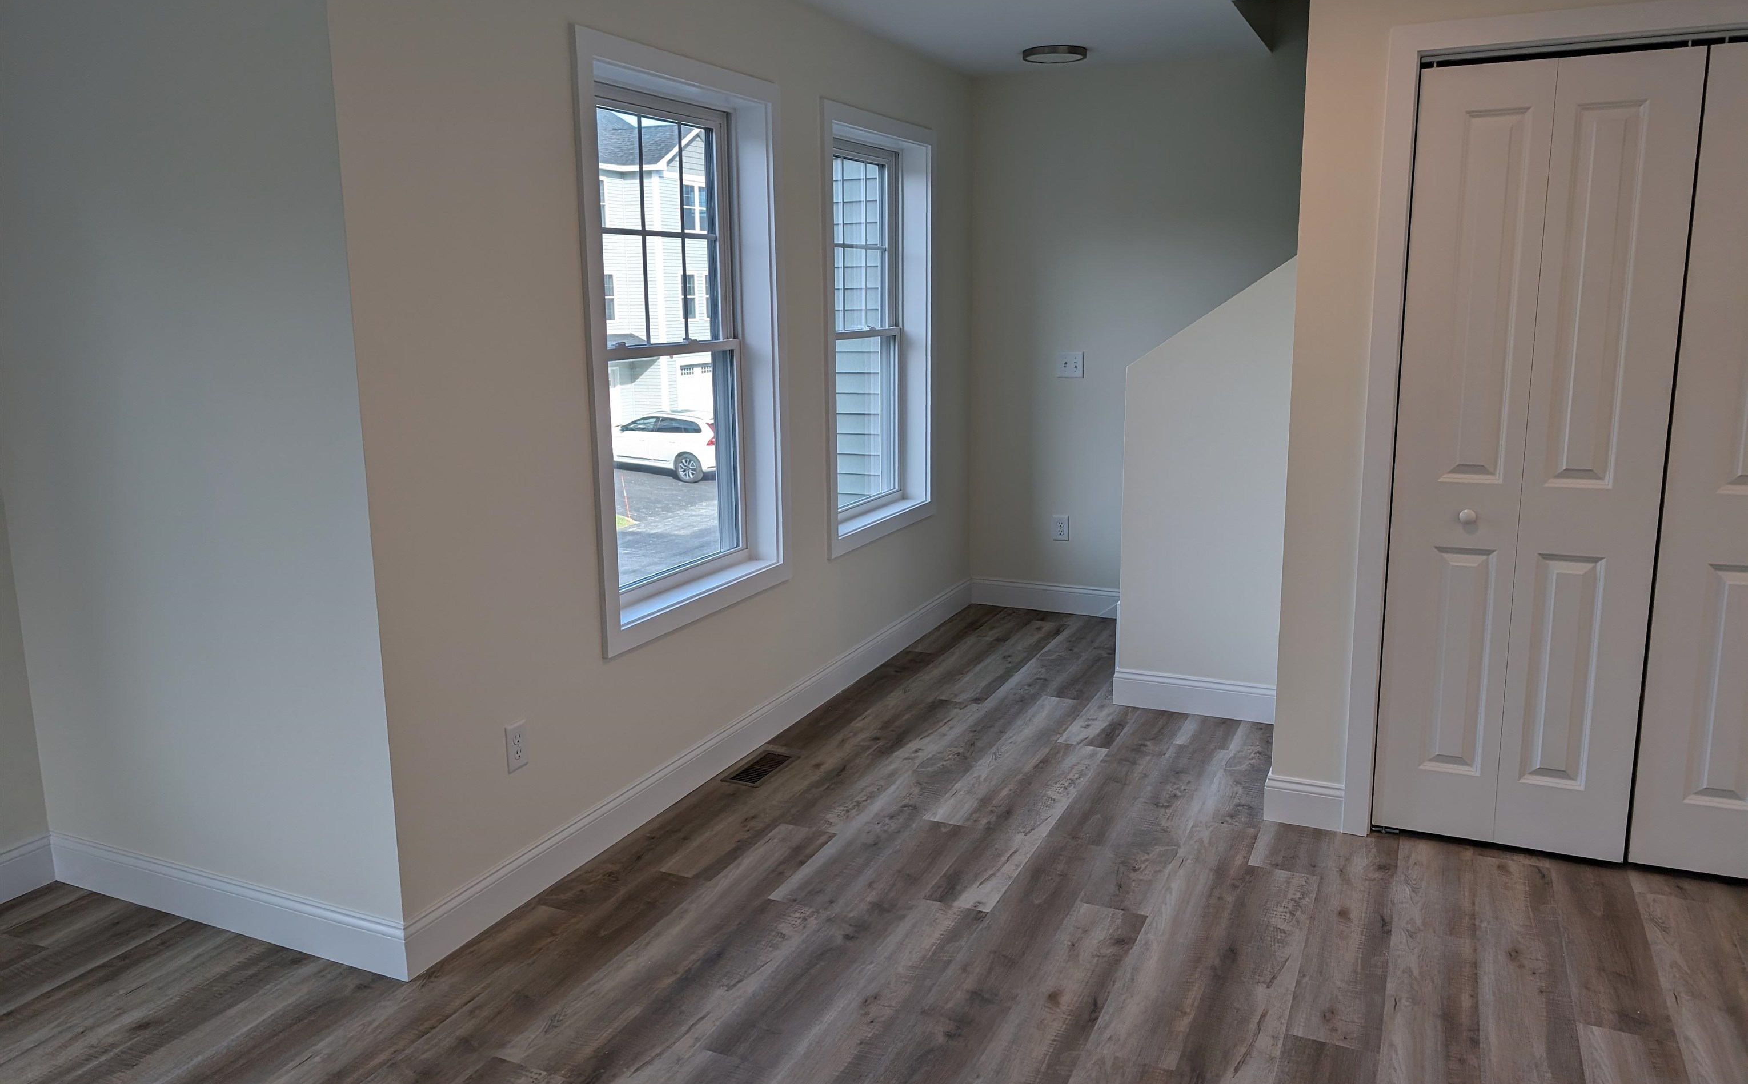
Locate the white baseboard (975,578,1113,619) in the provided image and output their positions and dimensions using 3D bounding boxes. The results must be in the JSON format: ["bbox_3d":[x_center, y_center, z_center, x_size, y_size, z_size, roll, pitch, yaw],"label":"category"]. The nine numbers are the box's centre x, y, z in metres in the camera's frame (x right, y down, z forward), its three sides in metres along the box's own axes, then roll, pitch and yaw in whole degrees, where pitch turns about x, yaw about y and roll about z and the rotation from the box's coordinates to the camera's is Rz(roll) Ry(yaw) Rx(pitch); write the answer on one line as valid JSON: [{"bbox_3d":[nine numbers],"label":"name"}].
[{"bbox_3d":[0.816,0.264,5.820,0.754,0.136,0.016,4,12,24],"label":"white baseboard"}]

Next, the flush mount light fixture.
[{"bbox_3d":[0.737,-1.982,4.947,0.266,0.036,0.266,-1,11,0],"label":"flush mount light fixture"}]

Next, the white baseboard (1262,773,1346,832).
[{"bbox_3d":[1.211,0.734,3.411,0.207,0.136,0.016,4,12,24],"label":"white baseboard"}]

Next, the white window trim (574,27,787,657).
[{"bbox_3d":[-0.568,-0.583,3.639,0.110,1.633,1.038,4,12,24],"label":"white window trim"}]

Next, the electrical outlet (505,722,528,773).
[{"bbox_3d":[-0.886,0.507,3.012,0.008,0.115,0.071,4,12,24],"label":"electrical outlet"}]

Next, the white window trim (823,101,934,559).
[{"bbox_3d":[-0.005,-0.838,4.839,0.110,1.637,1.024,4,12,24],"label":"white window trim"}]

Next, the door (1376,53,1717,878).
[{"bbox_3d":[1.641,-0.171,3.064,0.596,1.982,0.036,4,12,24],"label":"door"}]

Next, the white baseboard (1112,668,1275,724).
[{"bbox_3d":[1.172,0.554,4.324,0.639,0.136,0.016,4,12,24],"label":"white baseboard"}]

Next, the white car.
[{"bbox_3d":[-5.447,-2.540,31.023,4.640,1.710,1.900,4,12,24],"label":"white car"}]

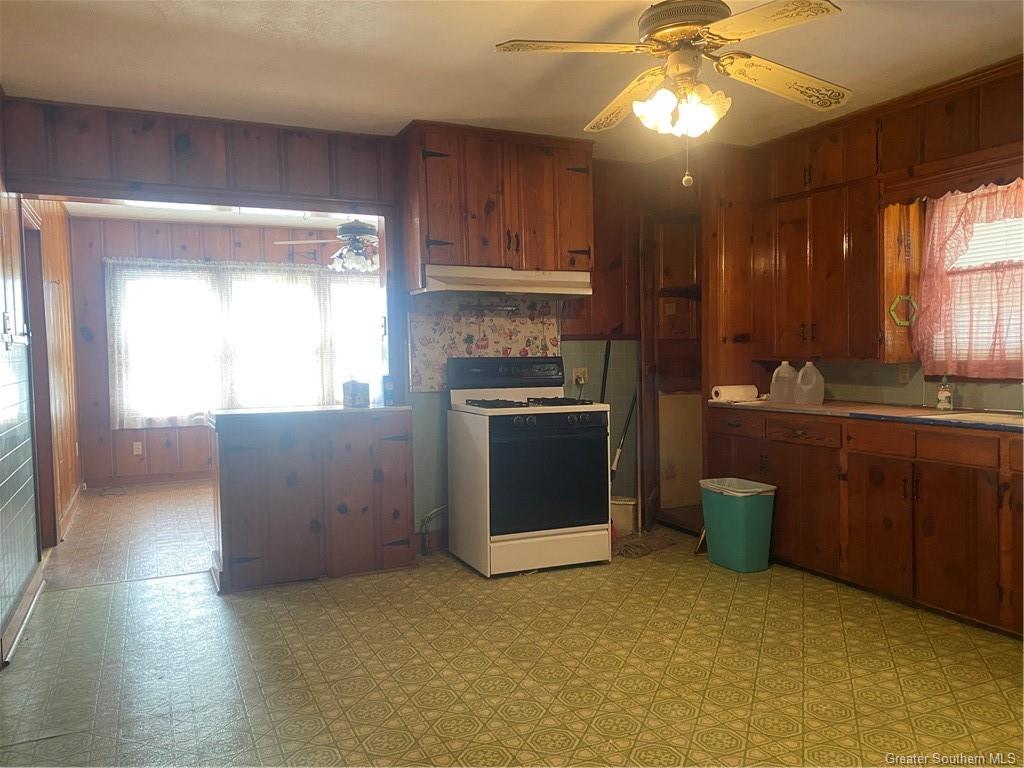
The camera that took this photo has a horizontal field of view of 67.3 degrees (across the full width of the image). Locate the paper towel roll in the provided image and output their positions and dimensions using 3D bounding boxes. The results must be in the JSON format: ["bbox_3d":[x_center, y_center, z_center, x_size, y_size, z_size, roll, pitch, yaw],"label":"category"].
[{"bbox_3d":[1.425,0.059,4.913,0.280,0.108,0.108,-2,3,-17],"label":"paper towel roll"}]

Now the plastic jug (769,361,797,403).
[{"bbox_3d":[1.684,-0.014,4.779,0.152,0.256,0.152,-2,3,-25],"label":"plastic jug"}]

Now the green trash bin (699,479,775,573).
[{"bbox_3d":[1.278,0.799,4.372,0.265,0.465,0.370,-2,3,-25],"label":"green trash bin"}]

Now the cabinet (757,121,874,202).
[{"bbox_3d":[1.919,-1.333,4.671,0.293,0.346,0.954,-2,3,-25],"label":"cabinet"}]

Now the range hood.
[{"bbox_3d":[-0.058,-0.614,4.704,1.070,0.155,0.345,-2,3,-25],"label":"range hood"}]

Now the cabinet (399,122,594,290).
[{"bbox_3d":[-0.079,-1.034,4.690,1.156,0.925,0.325,-2,3,-25],"label":"cabinet"}]

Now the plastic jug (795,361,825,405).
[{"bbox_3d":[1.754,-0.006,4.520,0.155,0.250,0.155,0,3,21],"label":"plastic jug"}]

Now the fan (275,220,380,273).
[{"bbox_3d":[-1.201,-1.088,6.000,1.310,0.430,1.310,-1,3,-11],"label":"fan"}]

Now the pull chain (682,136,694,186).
[{"bbox_3d":[0.590,-0.747,2.570,0.036,0.175,0.036,-1,3,0],"label":"pull chain"}]

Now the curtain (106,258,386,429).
[{"bbox_3d":[-2.522,-0.421,7.866,2.840,1.600,0.120,-2,3,-25],"label":"curtain"}]

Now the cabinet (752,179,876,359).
[{"bbox_3d":[1.938,-0.653,4.685,0.293,1.014,0.998,-2,3,-25],"label":"cabinet"}]

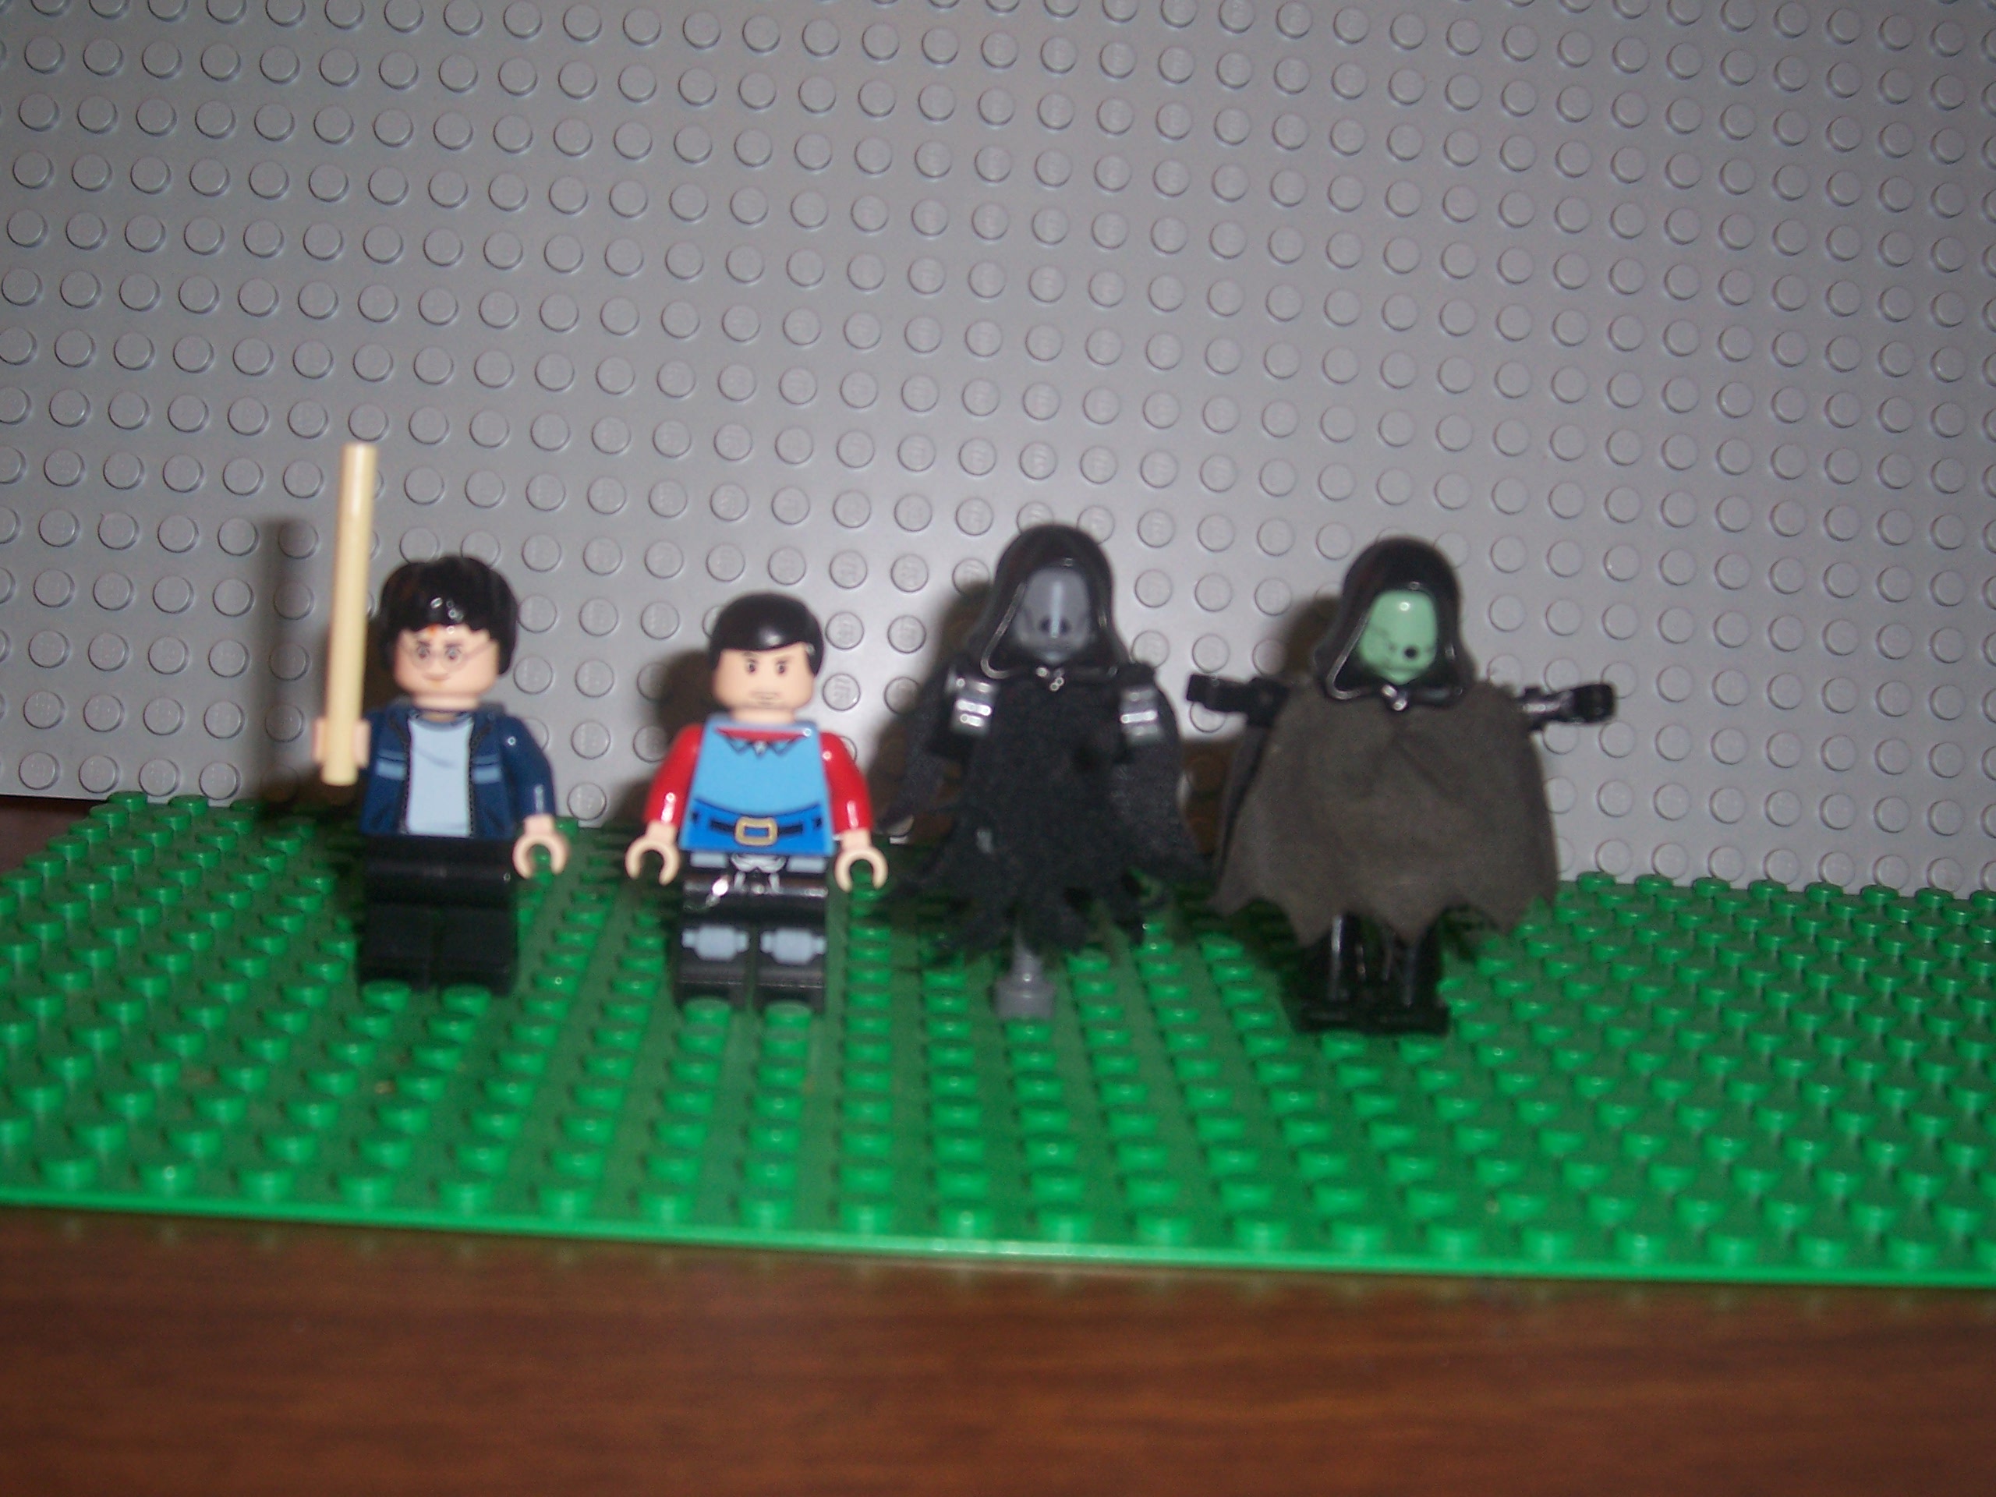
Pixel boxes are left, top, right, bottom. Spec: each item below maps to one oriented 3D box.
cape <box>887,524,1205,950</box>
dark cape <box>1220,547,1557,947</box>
[{"bbox_3d":[0.006,-0.001,0.244,0.032,0.042,0.020,3,11,-4],"label":"cape"},{"bbox_3d":[0.041,-0.001,0.245,0.035,0.042,0.021,3,11,-4],"label":"dark cape"}]

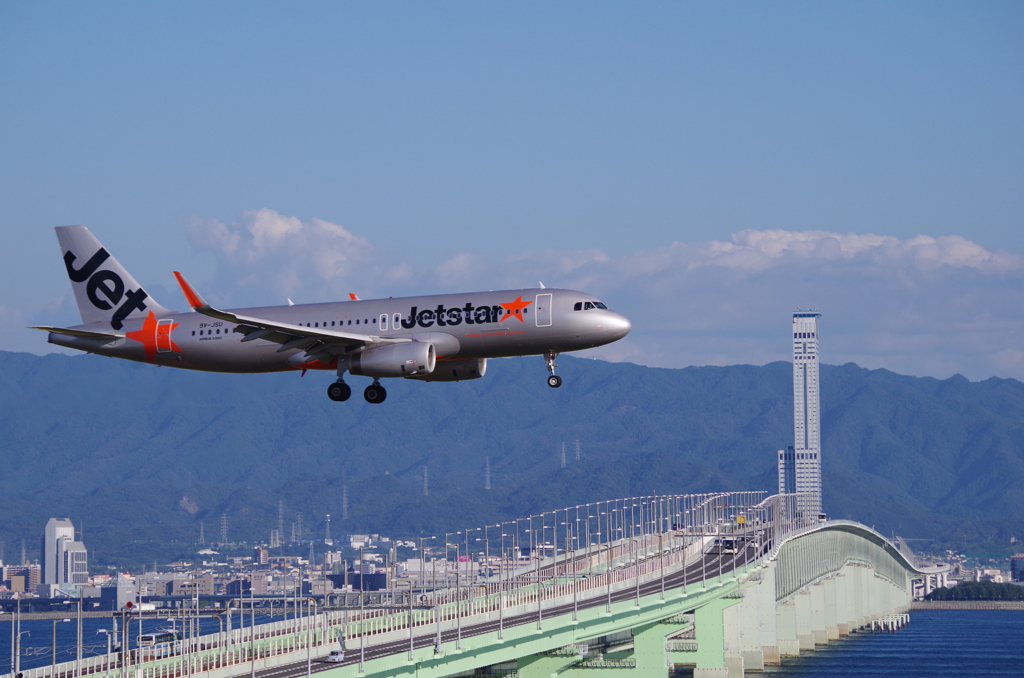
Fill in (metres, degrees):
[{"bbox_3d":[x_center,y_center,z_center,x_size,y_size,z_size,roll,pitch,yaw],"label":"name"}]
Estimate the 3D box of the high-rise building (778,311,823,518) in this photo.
[{"bbox_3d":[255.611,104.214,5085.000,37.000,256.000,45.000,-1,-2,6],"label":"high-rise building"}]

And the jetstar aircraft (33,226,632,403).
[{"bbox_3d":[-10.940,-2.090,357.300,37.570,12.100,35.800,-4,-2,15],"label":"jetstar aircraft"}]

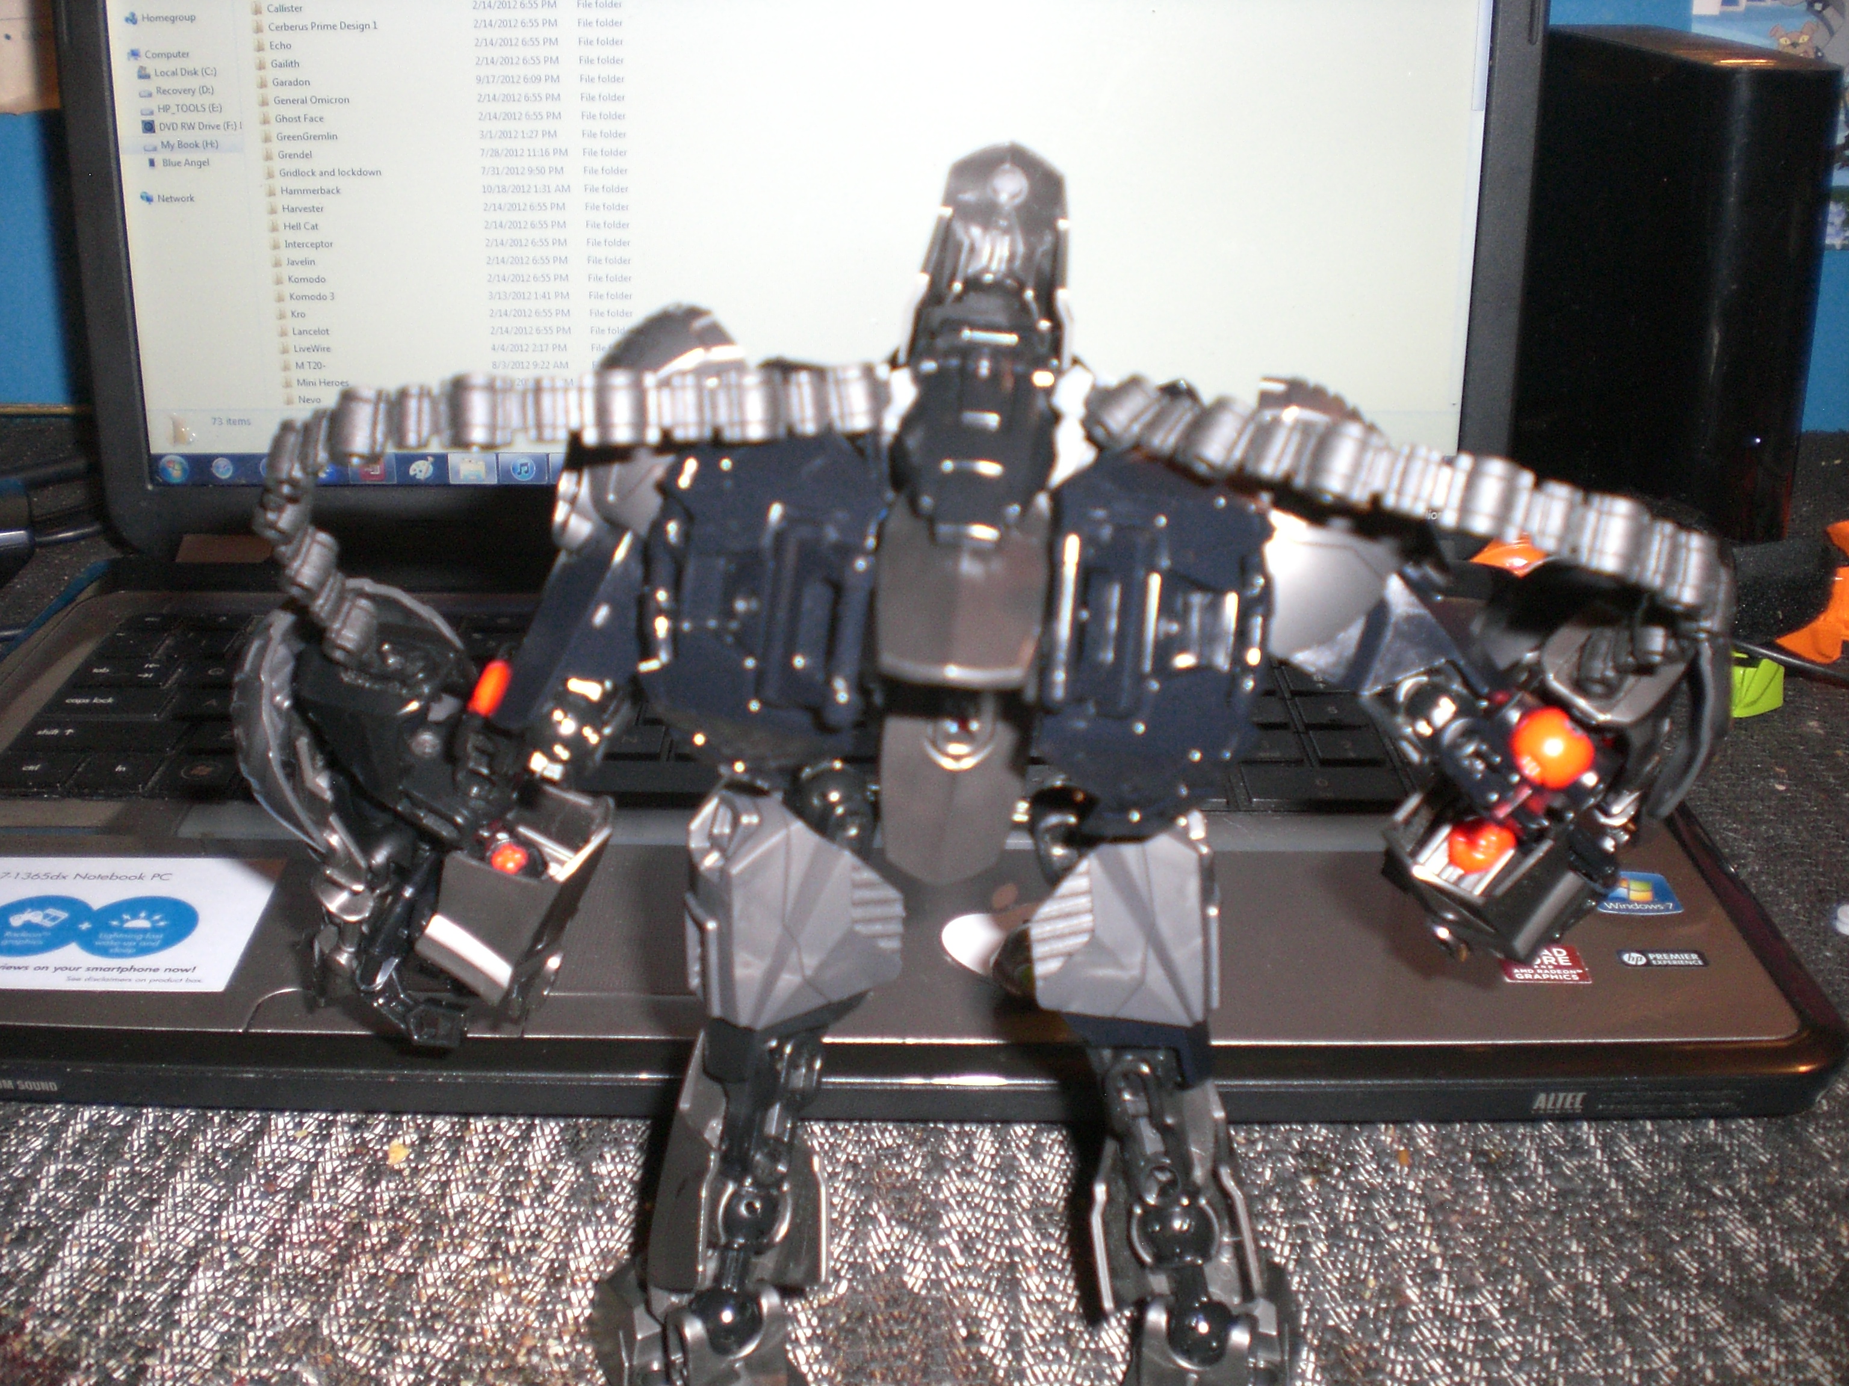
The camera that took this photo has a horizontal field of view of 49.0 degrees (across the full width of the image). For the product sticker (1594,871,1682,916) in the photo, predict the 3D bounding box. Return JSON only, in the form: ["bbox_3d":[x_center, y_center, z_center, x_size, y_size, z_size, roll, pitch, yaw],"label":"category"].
[{"bbox_3d":[0.147,0.042,0.423,0.019,0.001,0.016,1,25,0],"label":"product sticker"}]

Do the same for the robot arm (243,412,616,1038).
[{"bbox_3d":[-0.068,0.005,0.290,0.049,0.096,0.052,1,24,0],"label":"robot arm"}]

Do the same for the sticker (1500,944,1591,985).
[{"bbox_3d":[0.121,0.053,0.398,0.017,0.001,0.014,1,25,0],"label":"sticker"}]

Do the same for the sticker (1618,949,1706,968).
[{"bbox_3d":[0.146,0.052,0.400,0.016,0.001,0.006,1,25,0],"label":"sticker"}]

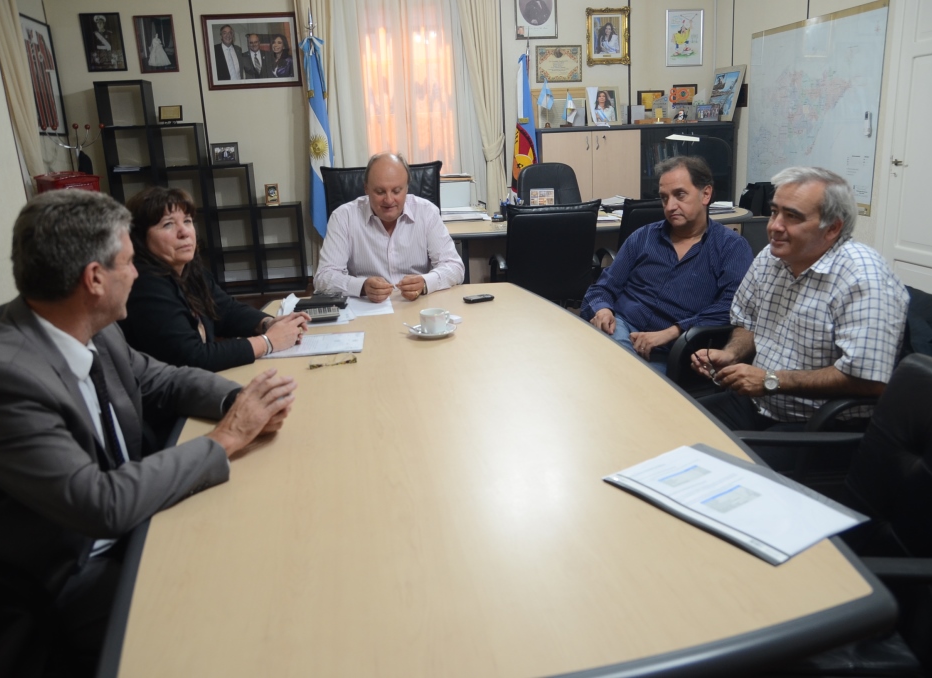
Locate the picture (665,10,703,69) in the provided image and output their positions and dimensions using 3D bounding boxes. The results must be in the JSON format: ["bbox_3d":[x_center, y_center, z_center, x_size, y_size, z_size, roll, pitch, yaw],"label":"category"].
[{"bbox_3d":[2.166,-2.970,6.998,0.378,0.524,0.030,-5,15,-7],"label":"picture"}]

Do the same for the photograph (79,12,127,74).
[{"bbox_3d":[-3.210,-2.623,6.276,0.336,0.485,0.030,-5,15,-7],"label":"photograph"}]

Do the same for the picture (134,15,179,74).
[{"bbox_3d":[-2.768,-2.632,6.341,0.329,0.478,0.030,-5,15,-7],"label":"picture"}]

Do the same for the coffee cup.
[{"bbox_3d":[-0.087,-0.053,2.054,0.099,0.062,0.079,-14,19,-35],"label":"coffee cup"}]

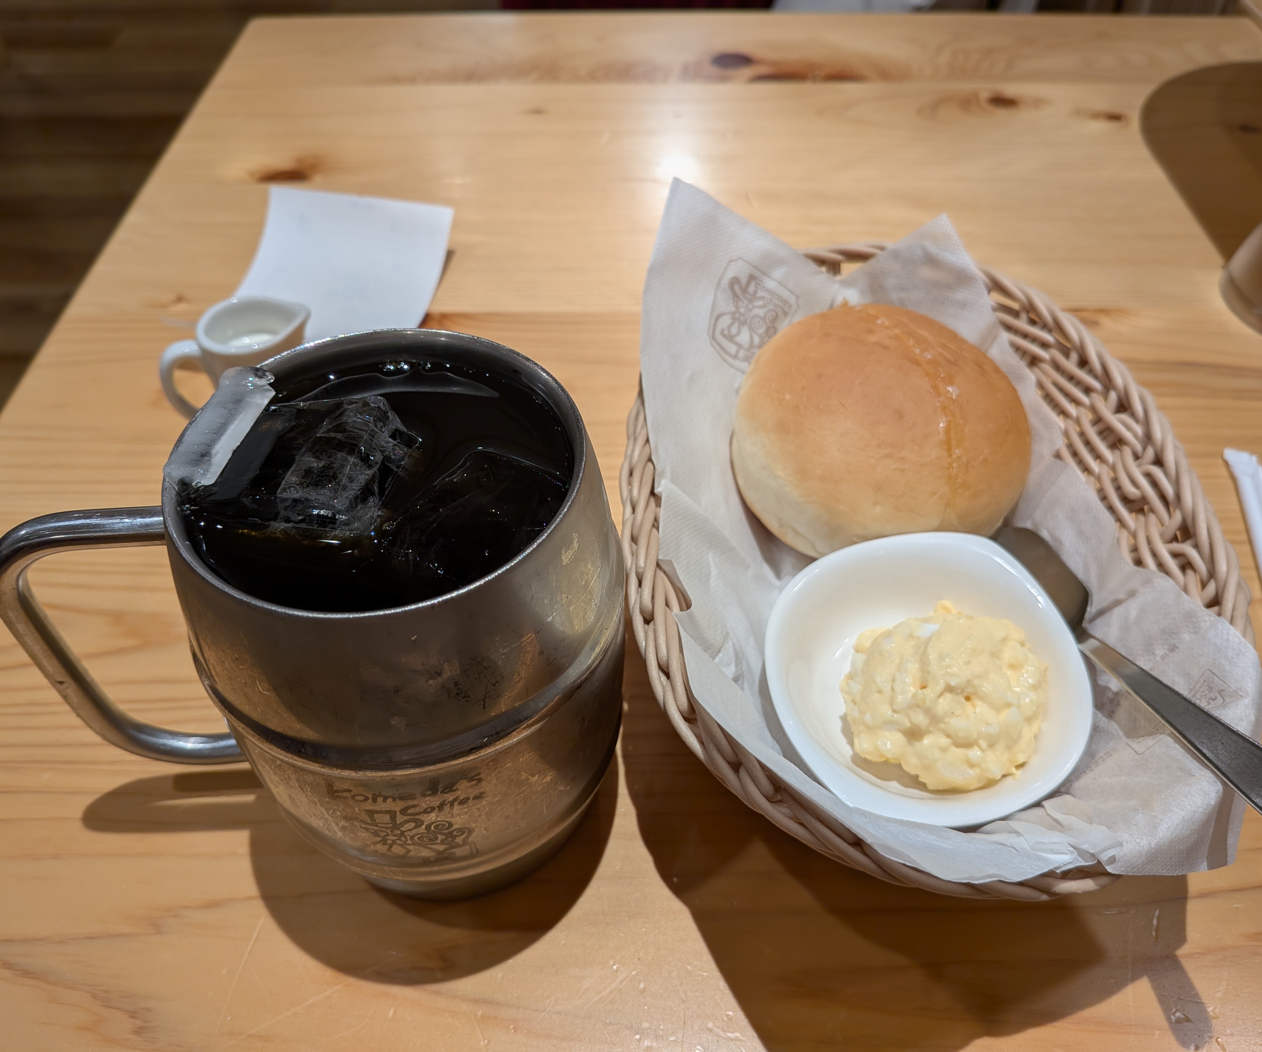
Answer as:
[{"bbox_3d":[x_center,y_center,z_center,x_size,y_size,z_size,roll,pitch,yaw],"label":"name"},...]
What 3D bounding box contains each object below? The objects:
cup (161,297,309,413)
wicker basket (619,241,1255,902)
[{"bbox_3d":[-0.140,-0.052,0.356,0.058,0.050,0.036,-10,48,-8],"label":"cup"},{"bbox_3d":[0.078,0.005,0.293,0.161,0.062,0.236,1,48,2],"label":"wicker basket"}]

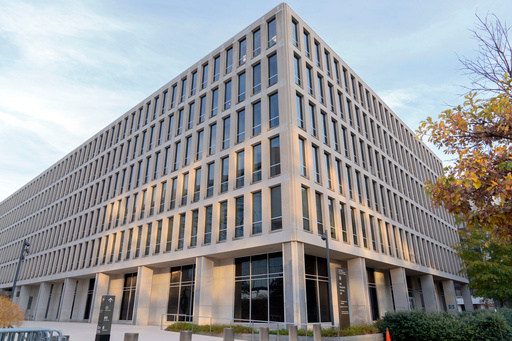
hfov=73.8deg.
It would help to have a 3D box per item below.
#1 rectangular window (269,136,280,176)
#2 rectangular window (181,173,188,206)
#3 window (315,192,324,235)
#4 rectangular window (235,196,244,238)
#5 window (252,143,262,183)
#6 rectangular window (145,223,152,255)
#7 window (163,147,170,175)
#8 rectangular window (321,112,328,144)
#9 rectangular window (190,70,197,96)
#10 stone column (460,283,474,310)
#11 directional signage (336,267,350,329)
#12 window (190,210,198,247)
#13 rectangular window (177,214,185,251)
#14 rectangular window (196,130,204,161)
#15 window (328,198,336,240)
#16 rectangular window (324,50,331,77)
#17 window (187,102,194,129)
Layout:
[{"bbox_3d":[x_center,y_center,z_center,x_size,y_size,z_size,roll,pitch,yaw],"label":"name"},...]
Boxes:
[{"bbox_3d":[1.373,-0.981,24.152,1.040,2.970,0.180,-19,-29,38],"label":"rectangular window"},{"bbox_3d":[-6.541,1.772,31.550,1.056,3.025,0.197,-19,-30,38],"label":"rectangular window"},{"bbox_3d":[4.457,3.077,24.269,0.200,3.000,1.020,-19,-30,38],"label":"window"},{"bbox_3d":[-1.216,3.527,25.599,1.056,3.025,0.197,-19,-30,38],"label":"rectangular window"},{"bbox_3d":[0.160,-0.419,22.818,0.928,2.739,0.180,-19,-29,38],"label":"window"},{"bbox_3d":[-9.446,6.113,30.314,0.972,2.705,0.178,-19,-29,38],"label":"rectangular window"},{"bbox_3d":[-9.207,-0.923,35.294,1.056,3.025,0.197,-19,-30,38],"label":"window"},{"bbox_3d":[5.214,-3.263,26.393,0.178,2.705,0.972,-19,-29,38],"label":"rectangular window"},{"bbox_3d":[-5.726,-7.971,31.644,0.920,2.856,0.150,-19,-30,38],"label":"rectangular window"},{"bbox_3d":[28.227,17.372,45.143,0.889,4.463,0.889,-19,-30,38],"label":"stone column"},{"bbox_3d":[4.304,6.326,16.939,0.120,2.870,1.061,-19,-30,38],"label":"directional signage"},{"bbox_3d":[-5.033,4.760,27.999,1.040,2.970,0.180,-19,-29,38],"label":"window"},{"bbox_3d":[-6.532,5.407,30.011,1.056,3.025,0.197,-19,-30,38],"label":"rectangular window"},{"bbox_3d":[-4.646,-2.131,29.060,0.972,2.705,0.178,-19,-29,38],"label":"rectangular window"},{"bbox_3d":[5.616,3.571,25.442,0.200,3.000,1.020,-19,-30,38],"label":"window"},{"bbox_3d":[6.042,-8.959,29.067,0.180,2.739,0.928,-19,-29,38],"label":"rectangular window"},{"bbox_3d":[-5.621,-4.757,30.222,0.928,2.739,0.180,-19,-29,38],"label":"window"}]

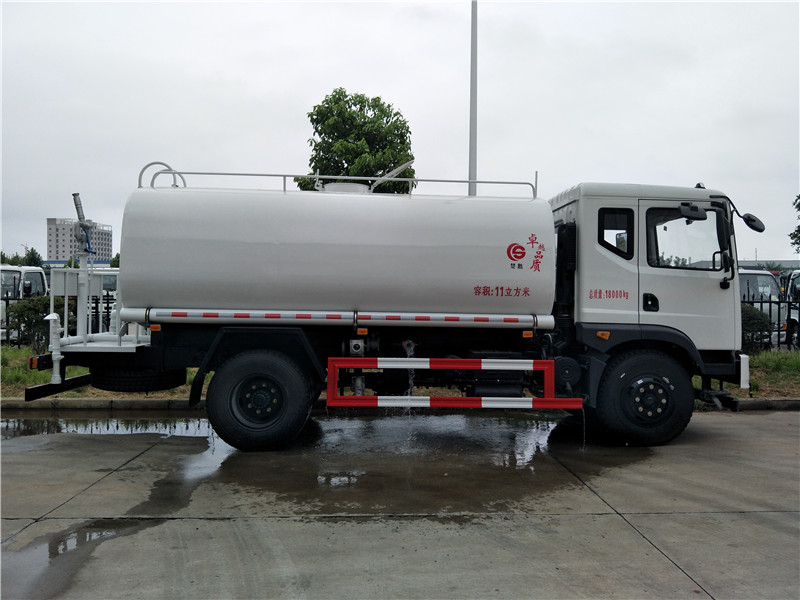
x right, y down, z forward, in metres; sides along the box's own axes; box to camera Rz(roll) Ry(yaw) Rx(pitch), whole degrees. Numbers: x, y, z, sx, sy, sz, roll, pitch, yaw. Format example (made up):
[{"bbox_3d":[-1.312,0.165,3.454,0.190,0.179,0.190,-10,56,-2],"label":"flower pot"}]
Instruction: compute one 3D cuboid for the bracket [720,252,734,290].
[{"bbox_3d":[3.380,-0.294,5.724,0.150,0.390,0.150,1,-1,-3],"label":"bracket"}]

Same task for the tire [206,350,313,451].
[{"bbox_3d":[-1.395,0.984,5.563,1.005,1.000,0.270,1,-1,-3],"label":"tire"}]

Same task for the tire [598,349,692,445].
[{"bbox_3d":[2.588,1.033,5.936,1.005,1.000,0.270,1,-1,-3],"label":"tire"}]

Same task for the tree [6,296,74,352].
[{"bbox_3d":[-8.156,0.578,12.584,1.500,1.250,1.400,1,-1,-3],"label":"tree"}]

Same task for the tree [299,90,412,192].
[{"bbox_3d":[-0.918,-1.683,11.986,2.600,5.866,2.600,1,-1,-3],"label":"tree"}]

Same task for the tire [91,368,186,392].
[{"bbox_3d":[-3.026,0.864,6.428,1.005,0.260,1.005,1,-1,-3],"label":"tire"}]

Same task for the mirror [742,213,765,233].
[{"bbox_3d":[3.789,-0.824,5.938,0.270,0.120,0.270,40,6,-2],"label":"mirror"}]

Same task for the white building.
[{"bbox_3d":[-199.500,-22.700,346.700,20.000,51.000,29.000,1,-1,16],"label":"white building"}]

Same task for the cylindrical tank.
[{"bbox_3d":[-0.635,-0.434,6.662,4.350,1.520,2.200,1,-1,-3],"label":"cylindrical tank"}]

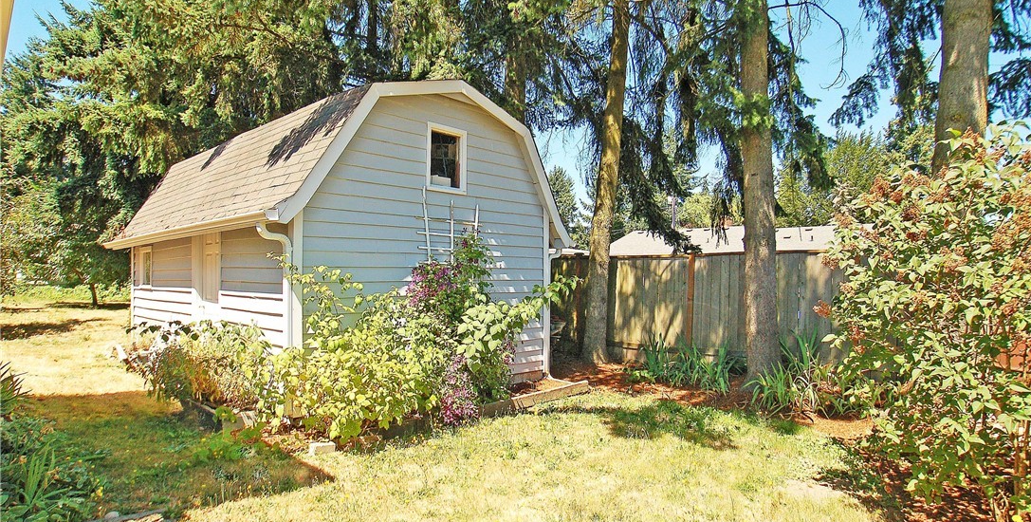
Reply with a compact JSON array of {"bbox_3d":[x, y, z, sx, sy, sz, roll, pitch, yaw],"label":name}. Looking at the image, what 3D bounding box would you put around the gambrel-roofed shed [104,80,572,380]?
[{"bbox_3d":[-3.863,-0.154,9.711,8.840,4.170,4.860,-2,-2,44],"label":"gambrel-roofed shed"}]

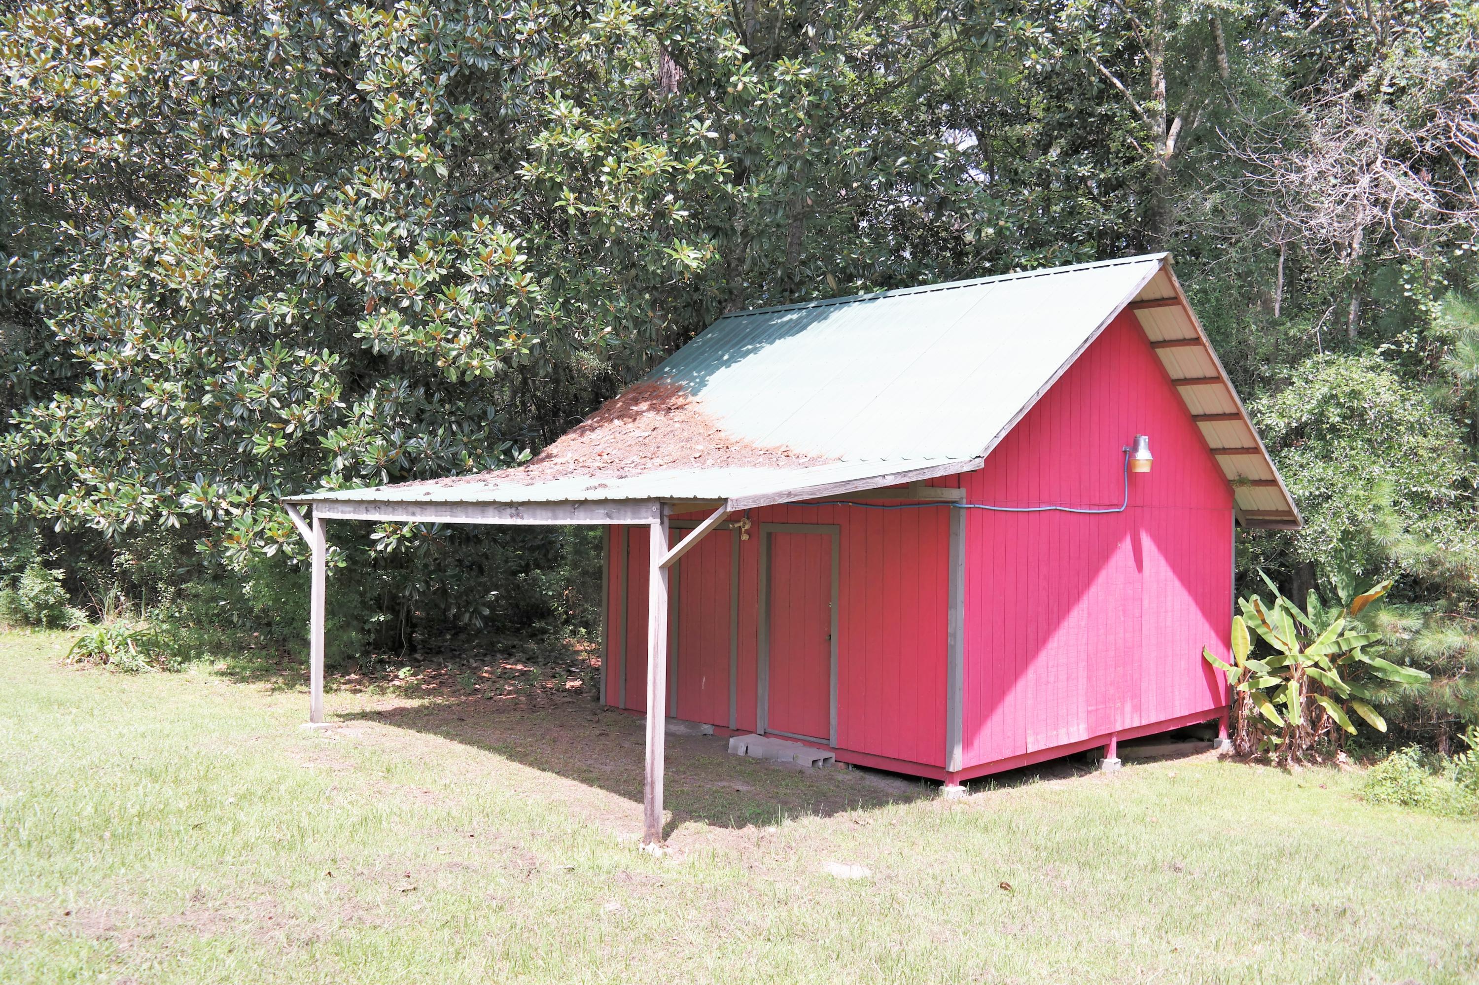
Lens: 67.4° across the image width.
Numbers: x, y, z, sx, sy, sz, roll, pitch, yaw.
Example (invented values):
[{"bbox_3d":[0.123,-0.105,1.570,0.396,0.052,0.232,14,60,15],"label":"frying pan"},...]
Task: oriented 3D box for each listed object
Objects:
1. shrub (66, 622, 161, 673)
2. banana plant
[{"bbox_3d":[-8.250,1.990,14.600,1.200,0.600,1.050,1,-2,0],"label":"shrub"},{"bbox_3d":[7.330,2.190,14.250,2.600,2.350,2.300,1,-2,0],"label":"banana plant"}]

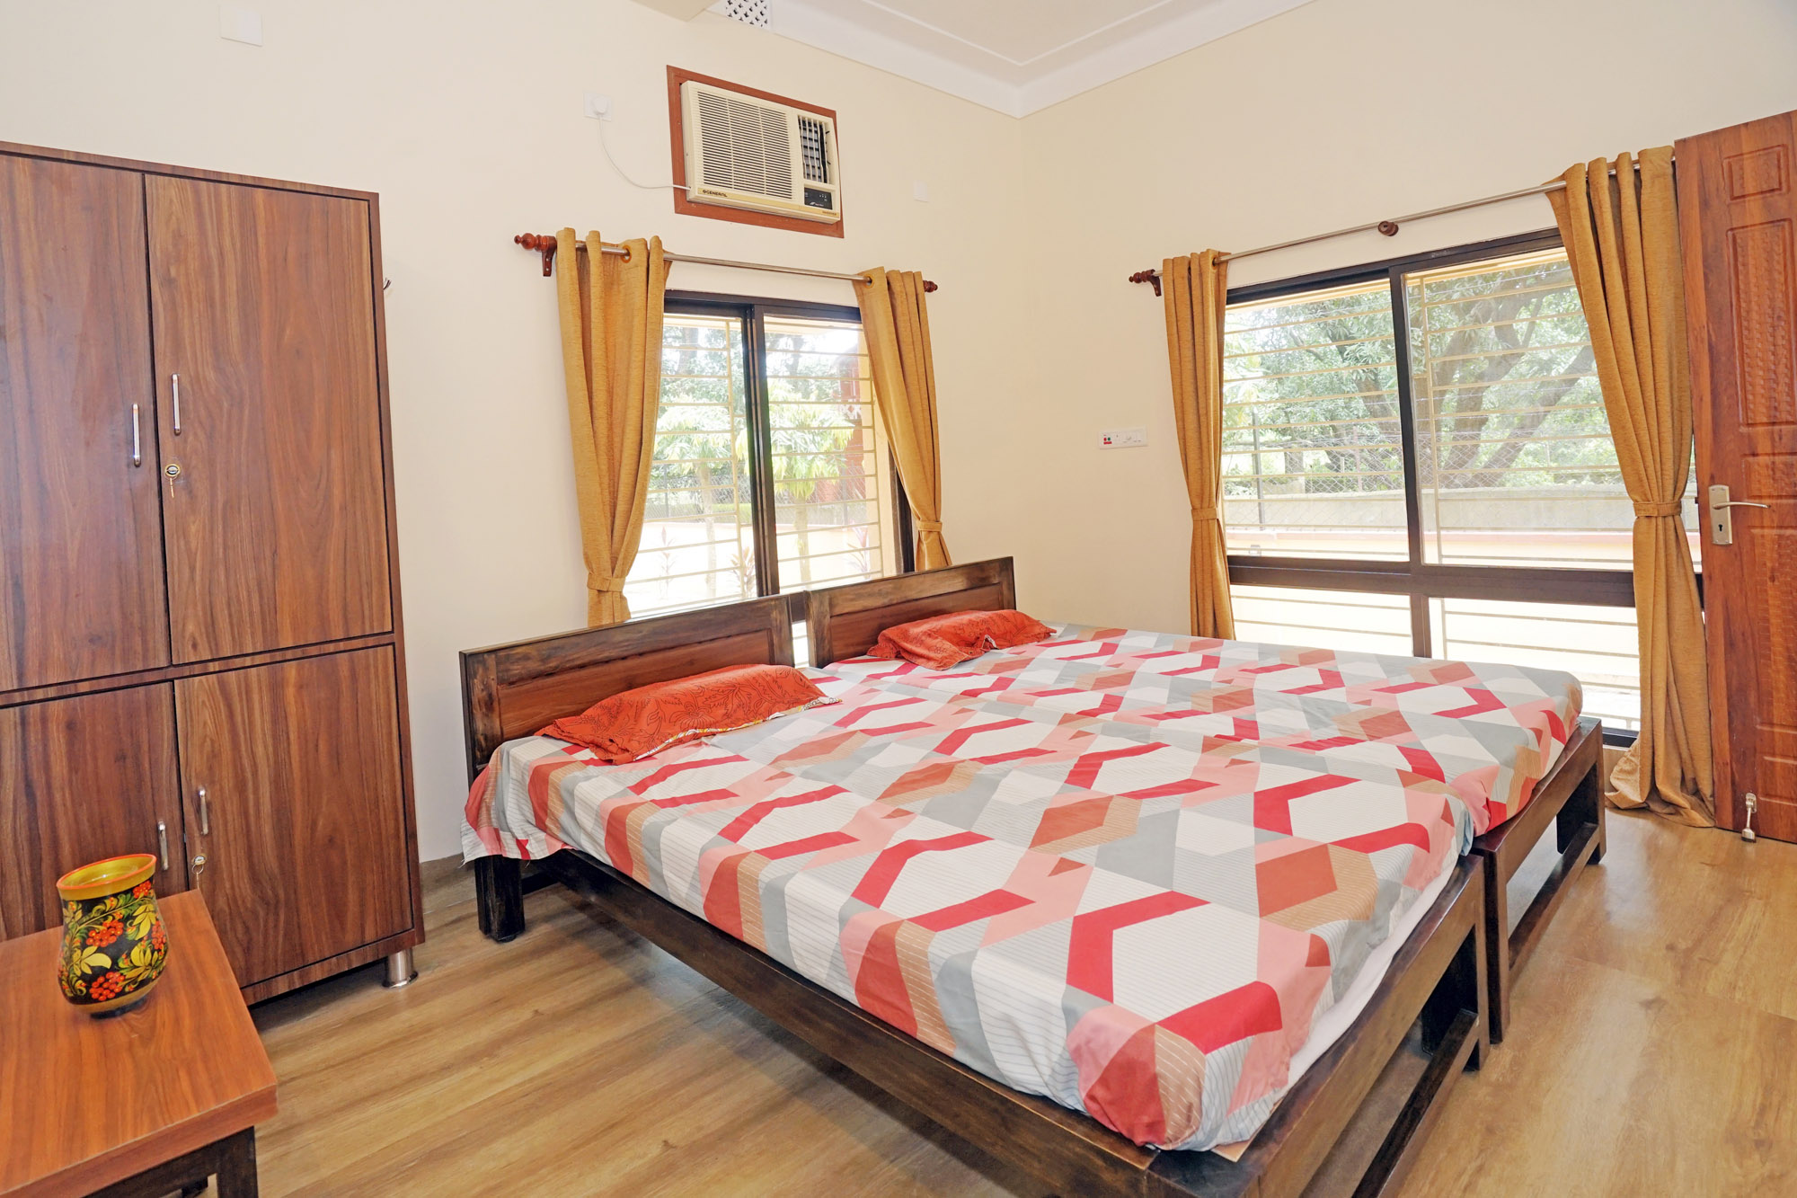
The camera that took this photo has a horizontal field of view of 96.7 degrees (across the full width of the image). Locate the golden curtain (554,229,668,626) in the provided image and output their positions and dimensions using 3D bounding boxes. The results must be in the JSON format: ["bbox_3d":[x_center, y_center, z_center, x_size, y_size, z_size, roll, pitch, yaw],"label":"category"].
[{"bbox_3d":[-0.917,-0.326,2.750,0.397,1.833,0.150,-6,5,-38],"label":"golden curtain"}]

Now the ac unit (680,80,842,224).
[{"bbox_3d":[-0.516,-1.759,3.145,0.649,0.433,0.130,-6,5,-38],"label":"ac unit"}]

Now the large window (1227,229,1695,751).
[{"bbox_3d":[1.923,-0.411,2.920,0.100,1.648,1.452,-7,6,-43],"label":"large window"}]

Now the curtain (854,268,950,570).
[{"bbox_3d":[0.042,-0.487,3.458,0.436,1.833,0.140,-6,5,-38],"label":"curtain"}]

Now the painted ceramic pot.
[{"bbox_3d":[-0.936,0.398,0.950,0.098,0.158,0.098,-6,5,-38],"label":"painted ceramic pot"}]

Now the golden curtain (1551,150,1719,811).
[{"bbox_3d":[2.241,-0.324,2.445,0.180,2.009,0.366,-7,6,-43],"label":"golden curtain"}]

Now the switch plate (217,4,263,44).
[{"bbox_3d":[-1.828,-1.609,2.224,0.092,0.090,0.015,-6,5,-38],"label":"switch plate"}]

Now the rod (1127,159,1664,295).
[{"bbox_3d":[1.717,-1.352,2.937,1.885,0.080,0.100,4,8,45],"label":"rod"}]

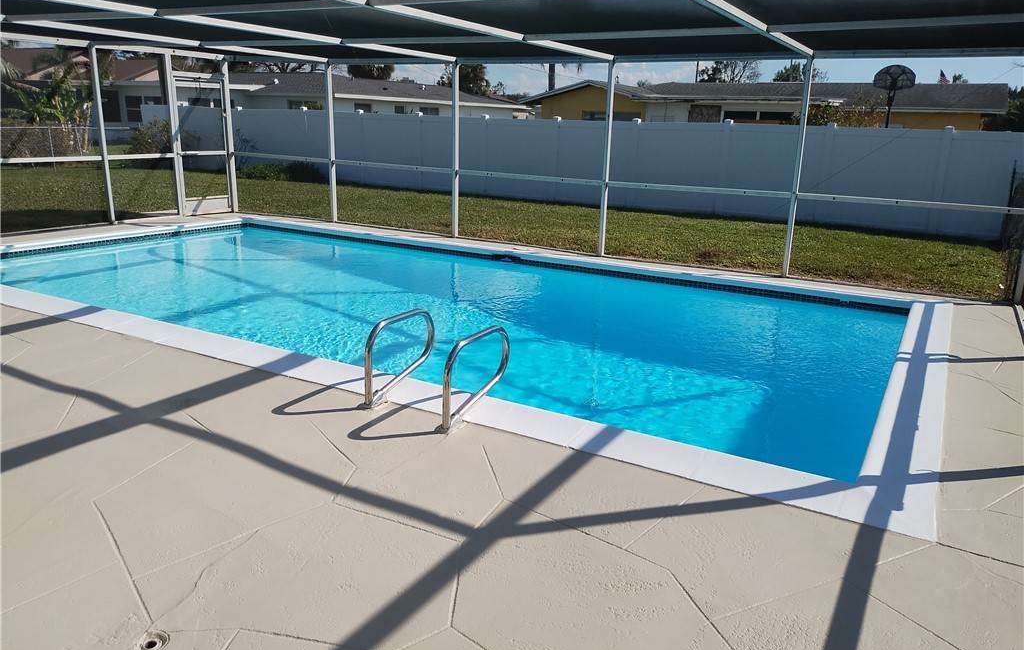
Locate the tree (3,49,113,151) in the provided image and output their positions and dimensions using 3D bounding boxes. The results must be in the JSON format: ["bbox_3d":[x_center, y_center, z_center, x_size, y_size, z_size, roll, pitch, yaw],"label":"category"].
[{"bbox_3d":[-15.636,-7.768,25.481,3.300,3.700,3.200,-7,18,-30],"label":"tree"}]

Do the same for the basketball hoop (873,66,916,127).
[{"bbox_3d":[10.991,-5.692,21.570,1.120,3.550,1.250,10,17,27],"label":"basketball hoop"}]

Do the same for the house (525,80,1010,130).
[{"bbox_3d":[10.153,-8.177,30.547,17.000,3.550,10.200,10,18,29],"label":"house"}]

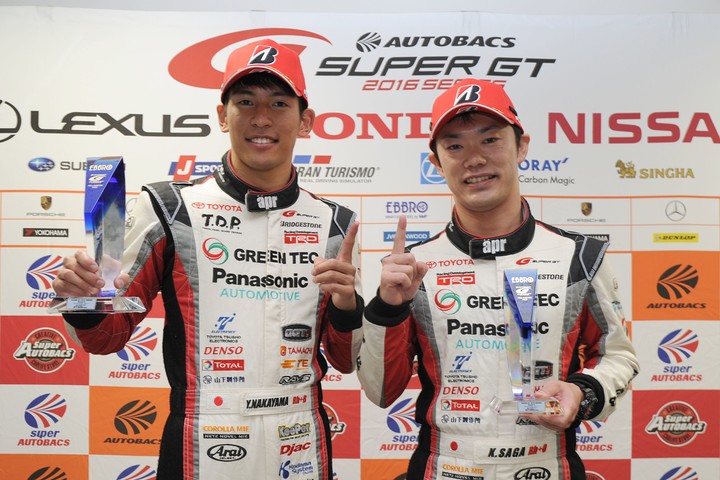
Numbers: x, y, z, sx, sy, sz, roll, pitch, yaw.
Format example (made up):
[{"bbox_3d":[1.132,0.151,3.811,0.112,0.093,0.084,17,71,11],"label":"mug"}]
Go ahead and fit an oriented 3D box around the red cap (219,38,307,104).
[{"bbox_3d":[-0.182,-0.325,1.470,0.172,0.132,0.265,2,-3,-3],"label":"red cap"}]

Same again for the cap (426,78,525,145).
[{"bbox_3d":[0.203,-0.246,1.420,0.175,0.130,0.265,-11,-5,13],"label":"cap"}]

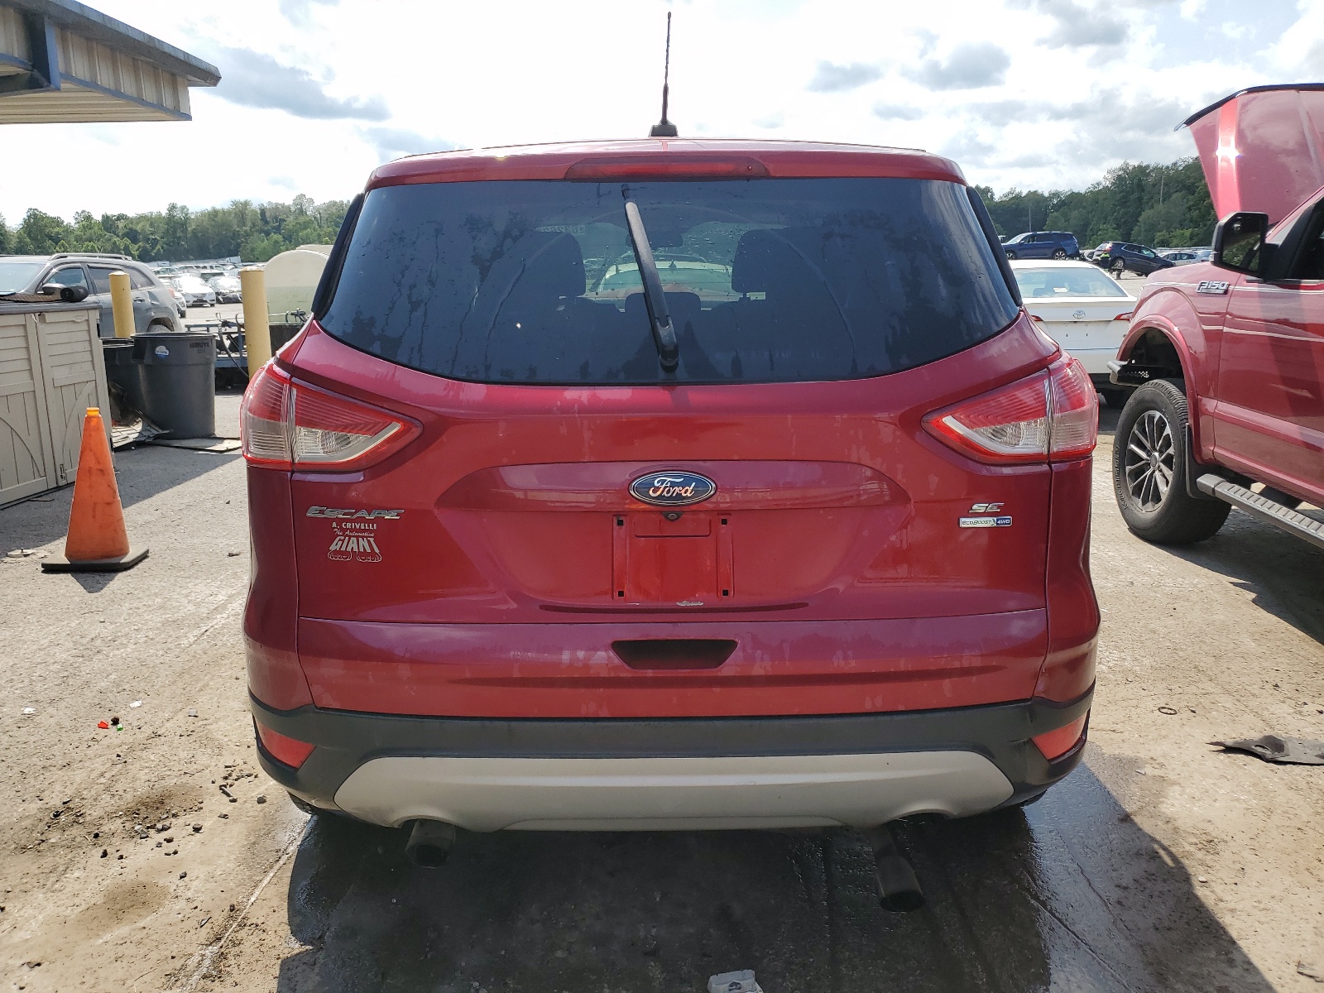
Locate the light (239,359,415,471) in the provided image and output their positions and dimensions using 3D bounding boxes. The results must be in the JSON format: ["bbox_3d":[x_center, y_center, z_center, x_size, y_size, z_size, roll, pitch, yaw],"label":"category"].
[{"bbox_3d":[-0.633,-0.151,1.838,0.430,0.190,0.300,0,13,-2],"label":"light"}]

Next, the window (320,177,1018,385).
[{"bbox_3d":[0.013,-0.403,1.851,1.333,0.477,0.114,-1,-17,0],"label":"window"}]

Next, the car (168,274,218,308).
[{"bbox_3d":[-24.529,-10.764,52.000,1.840,1.700,4.600,-7,14,-30],"label":"car"}]

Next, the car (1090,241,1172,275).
[{"bbox_3d":[27.600,-13.845,58.000,4.650,1.660,1.850,11,12,-6],"label":"car"}]

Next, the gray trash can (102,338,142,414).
[{"bbox_3d":[-4.901,-1.029,8.950,0.590,0.720,0.590,-1,13,0],"label":"gray trash can"}]

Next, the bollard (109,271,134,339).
[{"bbox_3d":[-5.212,-1.493,9.600,0.175,1.300,0.175,-1,13,0],"label":"bollard"}]

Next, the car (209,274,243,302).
[{"bbox_3d":[-22.881,-10.949,52.500,1.820,1.460,4.700,-9,15,-30],"label":"car"}]

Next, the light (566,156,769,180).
[{"bbox_3d":[0.010,-0.604,1.822,0.370,0.050,0.060,0,13,-2],"label":"light"}]

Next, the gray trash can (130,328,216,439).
[{"bbox_3d":[-4.091,-0.938,8.350,0.630,0.800,0.620,-1,13,0],"label":"gray trash can"}]

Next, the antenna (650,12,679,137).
[{"bbox_3d":[0.003,-0.881,2.104,0.062,0.216,0.200,-1,13,0],"label":"antenna"}]

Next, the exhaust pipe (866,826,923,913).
[{"bbox_3d":[0.400,0.660,1.827,0.080,0.080,0.250,0,13,-2],"label":"exhaust pipe"}]

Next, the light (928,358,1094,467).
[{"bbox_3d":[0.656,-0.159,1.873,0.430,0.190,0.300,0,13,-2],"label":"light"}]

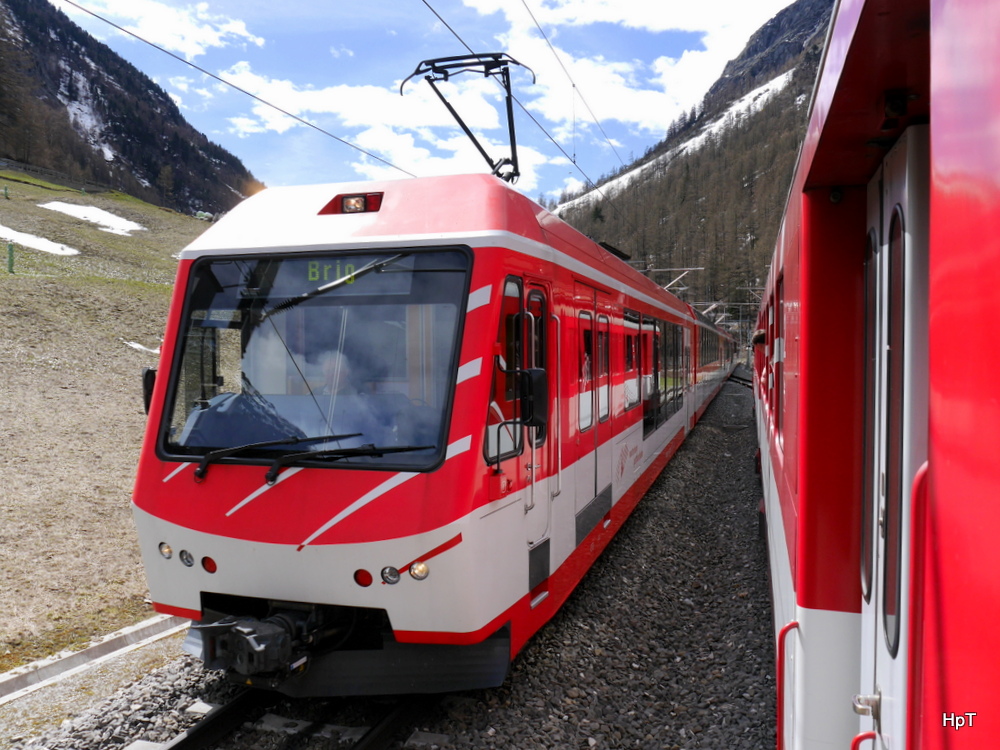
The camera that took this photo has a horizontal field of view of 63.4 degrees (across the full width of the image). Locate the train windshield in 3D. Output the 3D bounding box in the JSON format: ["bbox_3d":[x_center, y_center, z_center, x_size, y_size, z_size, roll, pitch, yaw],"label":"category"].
[{"bbox_3d":[-1.191,-0.133,5.000,1.950,1.370,0.150,0,-18,18],"label":"train windshield"}]

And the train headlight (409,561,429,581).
[{"bbox_3d":[-0.449,1.098,4.543,0.108,0.108,0.060,0,2,12],"label":"train headlight"}]

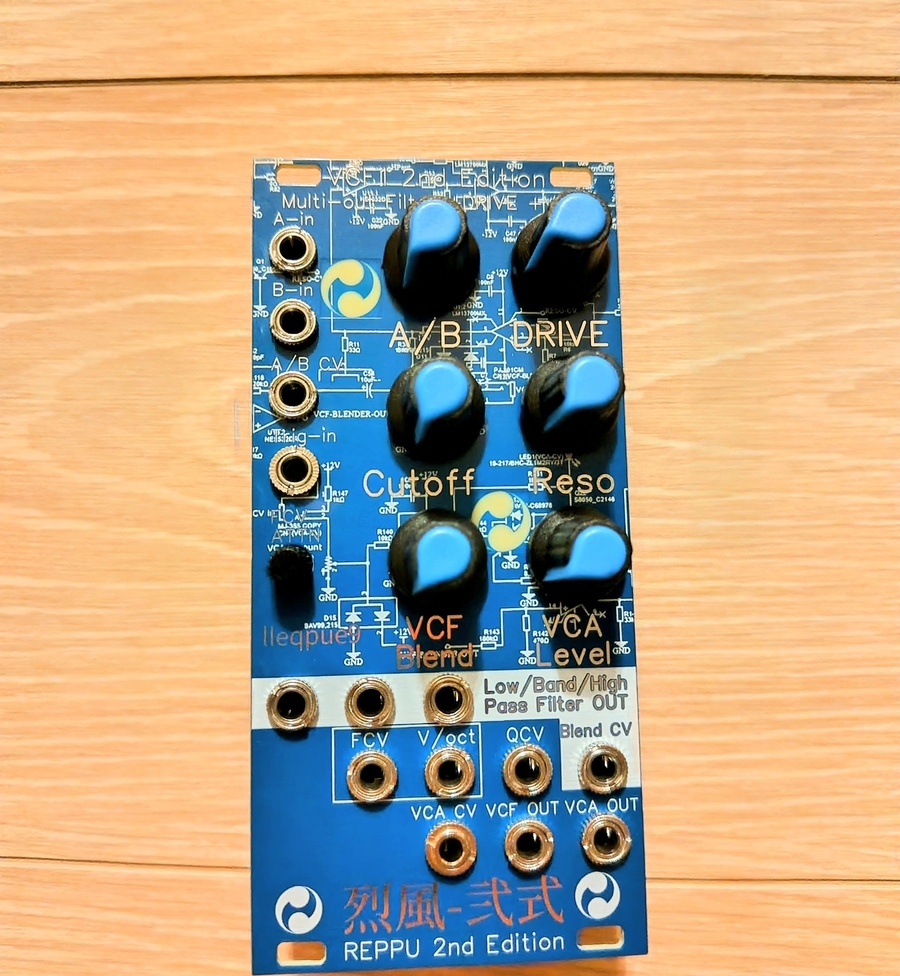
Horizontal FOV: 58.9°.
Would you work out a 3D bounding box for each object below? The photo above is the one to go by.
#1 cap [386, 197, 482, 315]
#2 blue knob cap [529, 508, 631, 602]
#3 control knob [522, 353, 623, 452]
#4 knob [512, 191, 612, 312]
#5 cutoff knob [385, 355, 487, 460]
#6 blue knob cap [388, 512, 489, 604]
[{"bbox_3d":[-0.002,-0.037,0.123,0.016,0.017,0.016,45,84,1],"label":"cap"},{"bbox_3d":[0.021,0.010,0.120,0.016,0.017,0.016,-34,88,-6],"label":"blue knob cap"},{"bbox_3d":[0.020,-0.014,0.122,0.016,0.017,0.016,0,85,-4],"label":"control knob"},{"bbox_3d":[0.019,-0.038,0.124,0.016,0.017,0.016,-24,87,-5],"label":"knob"},{"bbox_3d":[-0.002,-0.013,0.120,0.016,0.017,0.016,0,85,-4],"label":"cutoff knob"},{"bbox_3d":[-0.001,0.010,0.118,0.016,0.017,0.016,0,85,-4],"label":"blue knob cap"}]

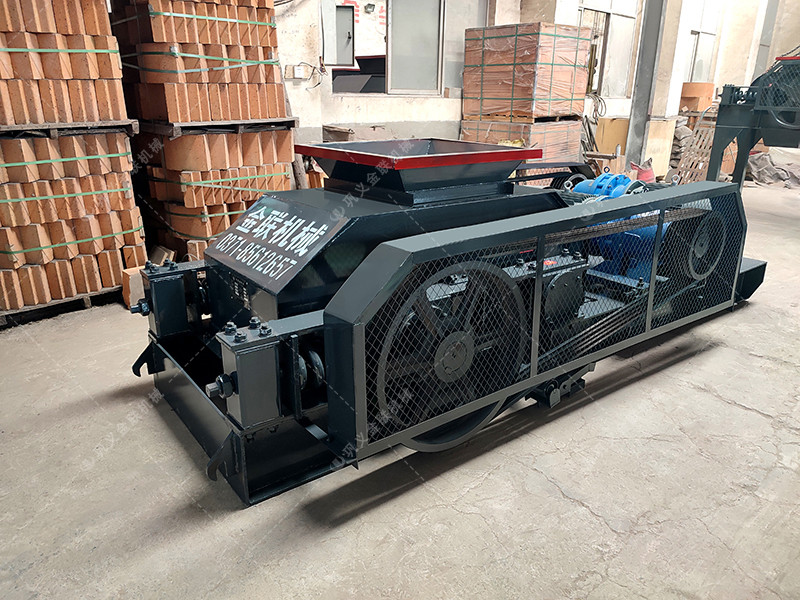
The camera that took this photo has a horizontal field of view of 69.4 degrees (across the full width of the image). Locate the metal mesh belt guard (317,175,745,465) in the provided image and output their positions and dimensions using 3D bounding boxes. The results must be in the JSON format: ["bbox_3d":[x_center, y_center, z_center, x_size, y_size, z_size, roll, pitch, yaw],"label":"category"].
[{"bbox_3d":[0.737,-0.053,2.320,2.230,0.620,0.158,-14,24,-32],"label":"metal mesh belt guard"}]

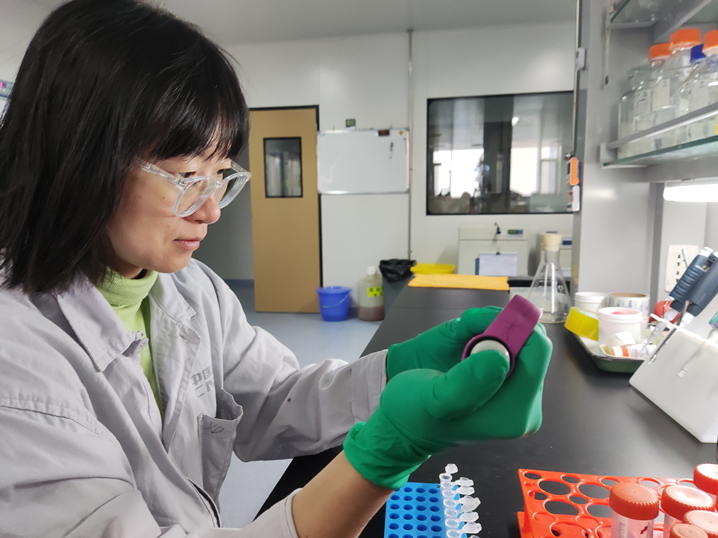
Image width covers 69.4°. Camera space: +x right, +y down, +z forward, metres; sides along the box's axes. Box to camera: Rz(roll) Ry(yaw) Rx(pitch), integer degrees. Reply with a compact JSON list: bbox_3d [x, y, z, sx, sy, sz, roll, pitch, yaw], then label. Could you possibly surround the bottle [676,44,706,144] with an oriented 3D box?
[{"bbox_3d":[0.653,-0.322,0.978,0.085,0.181,0.085,1,8,11],"label":"bottle"}]

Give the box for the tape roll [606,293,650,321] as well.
[{"bbox_3d":[0.600,0.084,1.158,0.096,0.050,0.096,1,8,11],"label":"tape roll"}]

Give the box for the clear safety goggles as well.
[{"bbox_3d":[-0.205,-0.111,0.556,0.138,0.047,0.142,30,20,6],"label":"clear safety goggles"}]

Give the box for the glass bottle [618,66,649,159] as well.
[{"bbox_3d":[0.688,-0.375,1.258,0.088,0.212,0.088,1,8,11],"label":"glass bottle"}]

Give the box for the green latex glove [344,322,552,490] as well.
[{"bbox_3d":[0.069,0.105,0.385,0.160,0.083,0.085,-20,0,-6],"label":"green latex glove"}]

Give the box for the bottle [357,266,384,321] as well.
[{"bbox_3d":[0.138,0.231,5.028,0.255,0.505,0.255,1,8,11],"label":"bottle"}]

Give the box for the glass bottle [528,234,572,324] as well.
[{"bbox_3d":[0.522,0.023,1.403,0.111,0.230,0.111,1,8,11],"label":"glass bottle"}]

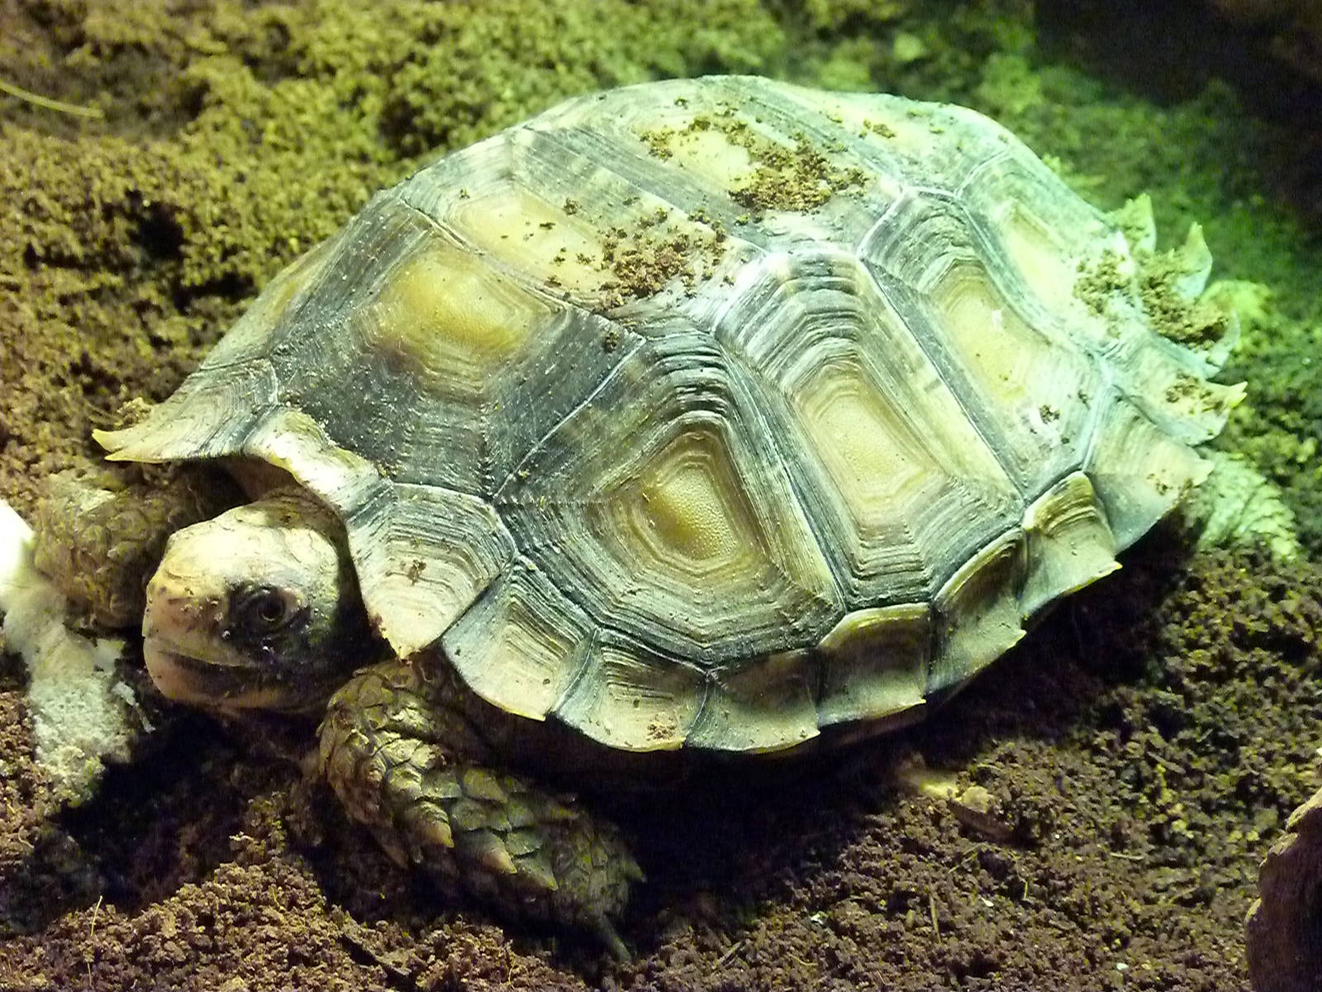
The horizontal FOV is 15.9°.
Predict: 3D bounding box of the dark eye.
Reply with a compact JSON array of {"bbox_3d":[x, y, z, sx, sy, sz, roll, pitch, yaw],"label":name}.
[{"bbox_3d":[-0.080,0.023,0.960,0.013,0.010,0.006,4,22,7],"label":"dark eye"}]

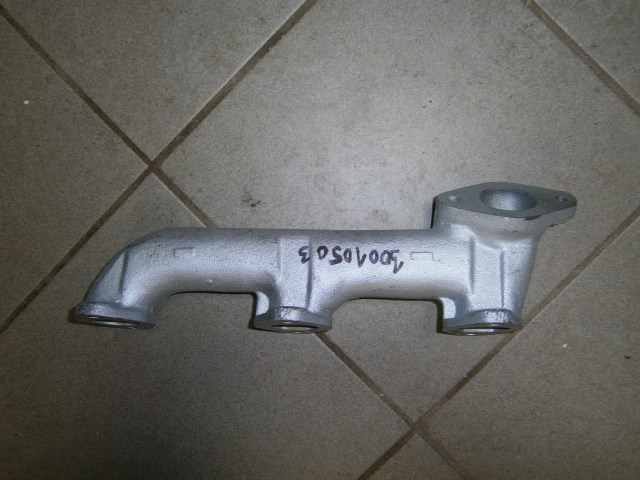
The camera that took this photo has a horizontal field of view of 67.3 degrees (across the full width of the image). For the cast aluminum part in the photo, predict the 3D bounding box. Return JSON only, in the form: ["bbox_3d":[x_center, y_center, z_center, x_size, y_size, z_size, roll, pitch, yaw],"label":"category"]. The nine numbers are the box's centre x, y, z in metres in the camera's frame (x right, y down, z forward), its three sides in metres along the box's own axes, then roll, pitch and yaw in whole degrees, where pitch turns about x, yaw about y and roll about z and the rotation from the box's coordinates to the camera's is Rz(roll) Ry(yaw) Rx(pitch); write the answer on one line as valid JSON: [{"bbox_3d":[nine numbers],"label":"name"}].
[{"bbox_3d":[-0.003,0.015,0.352,0.366,0.073,0.116,0,92,3],"label":"cast aluminum part"}]

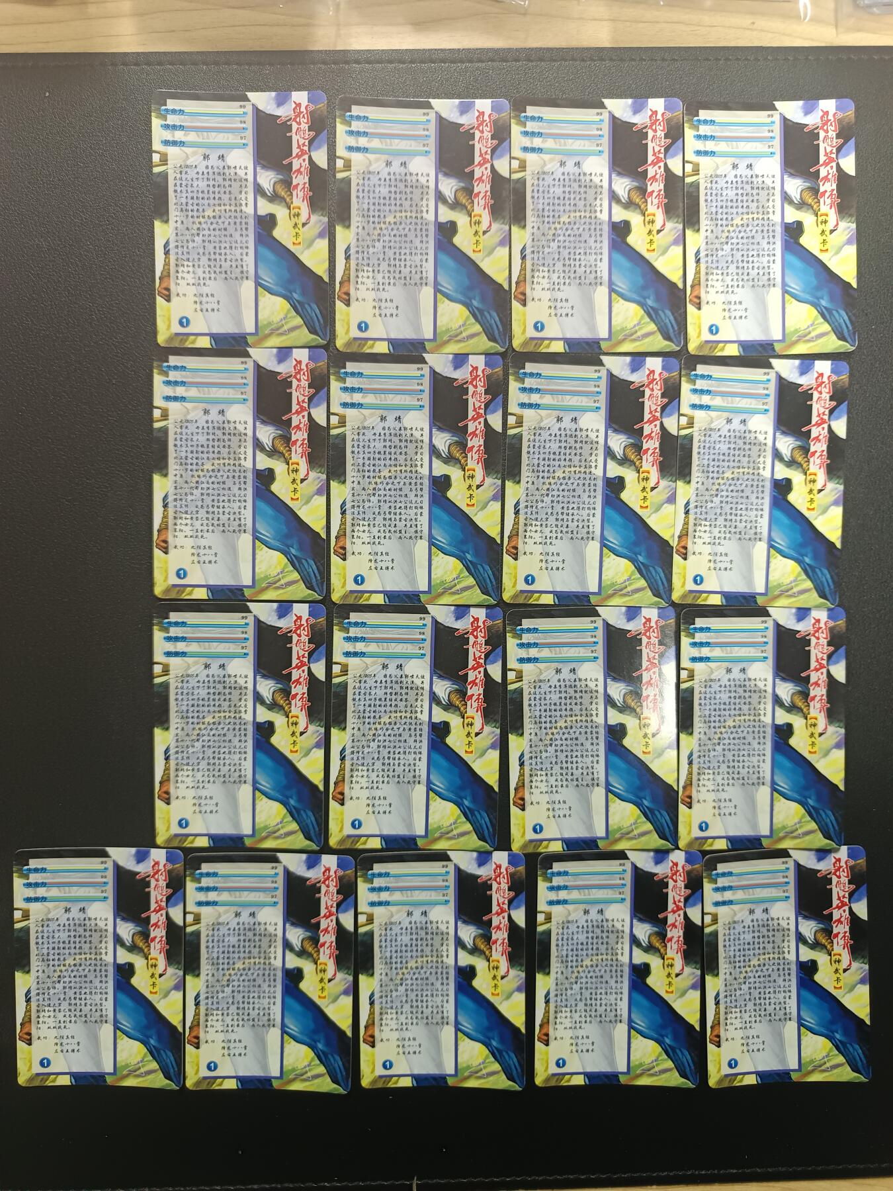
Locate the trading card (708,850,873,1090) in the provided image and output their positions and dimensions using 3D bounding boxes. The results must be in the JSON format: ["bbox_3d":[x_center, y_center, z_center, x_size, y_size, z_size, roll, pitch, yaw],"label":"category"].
[{"bbox_3d":[0.124,0.135,0.299,0.060,0.001,0.087,-2,92,-1],"label":"trading card"}]

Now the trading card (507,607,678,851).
[{"bbox_3d":[0.052,0.048,0.294,0.060,0.001,0.087,-1,92,-1],"label":"trading card"}]

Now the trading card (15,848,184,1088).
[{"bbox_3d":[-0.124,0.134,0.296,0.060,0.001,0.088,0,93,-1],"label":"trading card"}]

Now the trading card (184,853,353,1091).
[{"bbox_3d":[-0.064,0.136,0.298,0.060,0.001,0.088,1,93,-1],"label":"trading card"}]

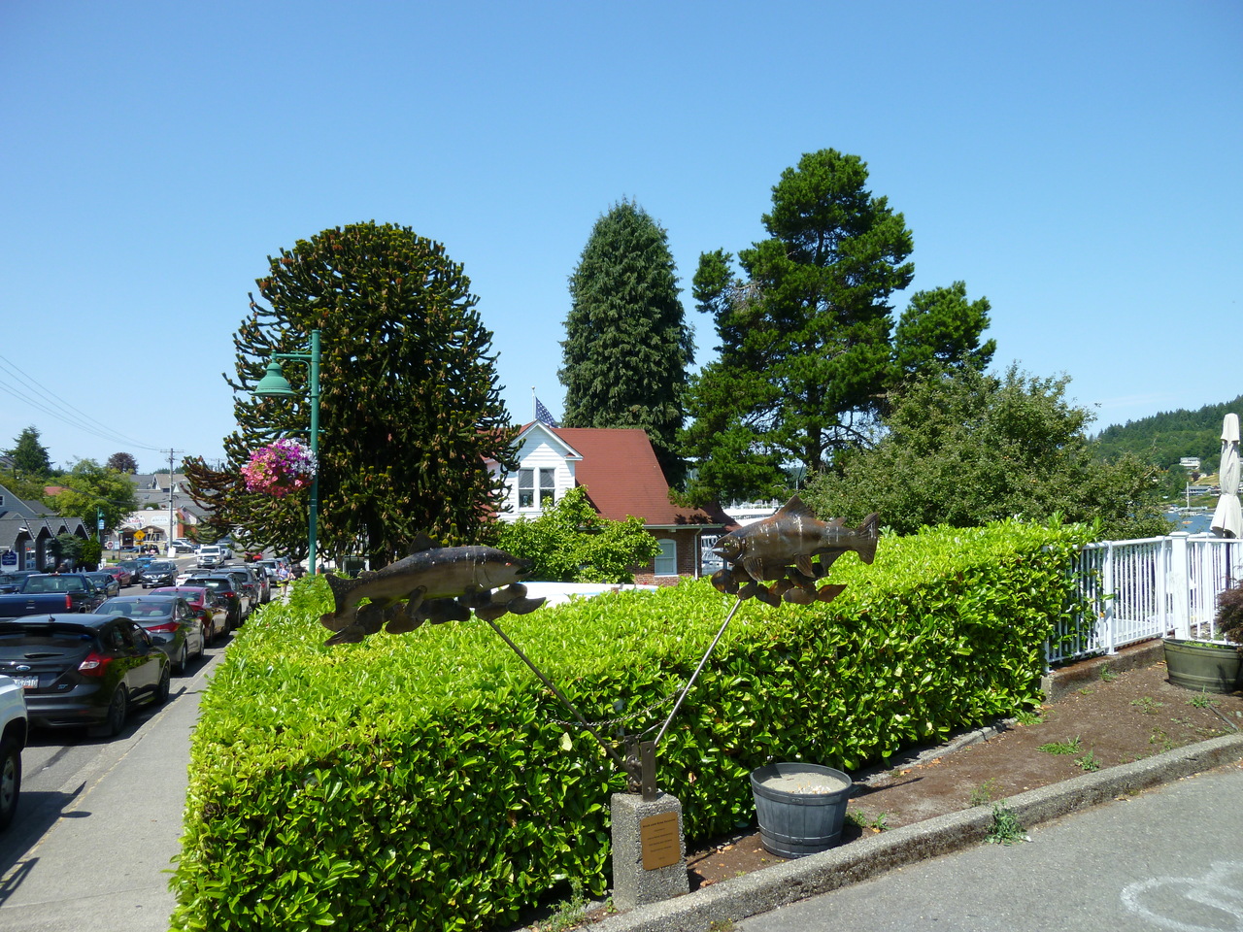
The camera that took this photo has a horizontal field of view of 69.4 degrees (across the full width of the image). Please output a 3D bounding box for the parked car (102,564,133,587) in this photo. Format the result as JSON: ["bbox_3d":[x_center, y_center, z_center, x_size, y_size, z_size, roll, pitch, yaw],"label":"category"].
[{"bbox_3d":[-32.010,7.114,56.694,1.800,1.420,4.600,1,-4,-22],"label":"parked car"}]

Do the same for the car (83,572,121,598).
[{"bbox_3d":[-28.770,6.490,49.052,1.800,1.430,4.600,1,-5,-19],"label":"car"}]

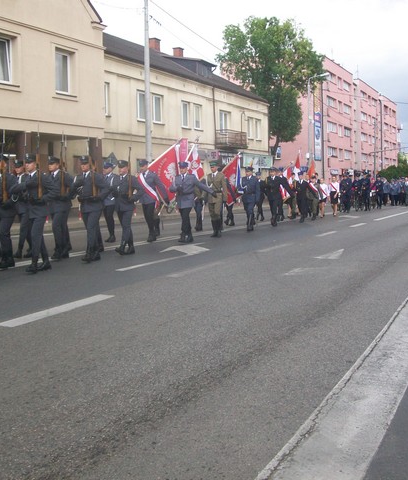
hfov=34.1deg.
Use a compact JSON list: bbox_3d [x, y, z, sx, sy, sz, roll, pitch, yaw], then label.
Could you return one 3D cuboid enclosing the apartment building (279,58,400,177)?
[{"bbox_3d":[17.976,-14.160,96.698,12.000,15.200,50.000,1,5,25],"label":"apartment building"}]

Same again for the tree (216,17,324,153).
[{"bbox_3d":[6.358,-12.257,62.677,10.000,17.000,10.000,1,5,25],"label":"tree"}]

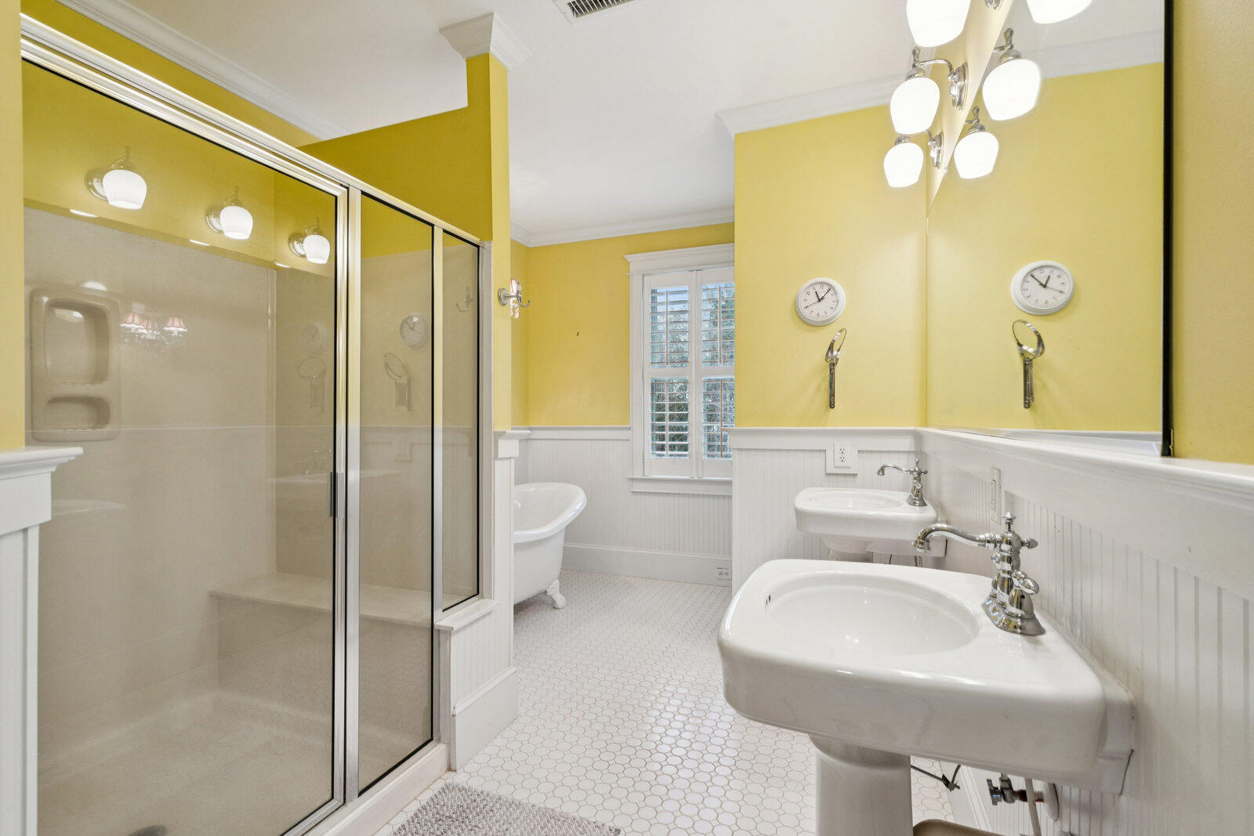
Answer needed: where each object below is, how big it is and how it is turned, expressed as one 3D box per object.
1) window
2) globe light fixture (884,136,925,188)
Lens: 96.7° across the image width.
[{"bbox_3d":[0.468,-0.329,4.026,1.014,1.776,0.100,0,0,22],"label":"window"},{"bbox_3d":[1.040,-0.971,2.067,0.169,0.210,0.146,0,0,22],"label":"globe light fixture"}]

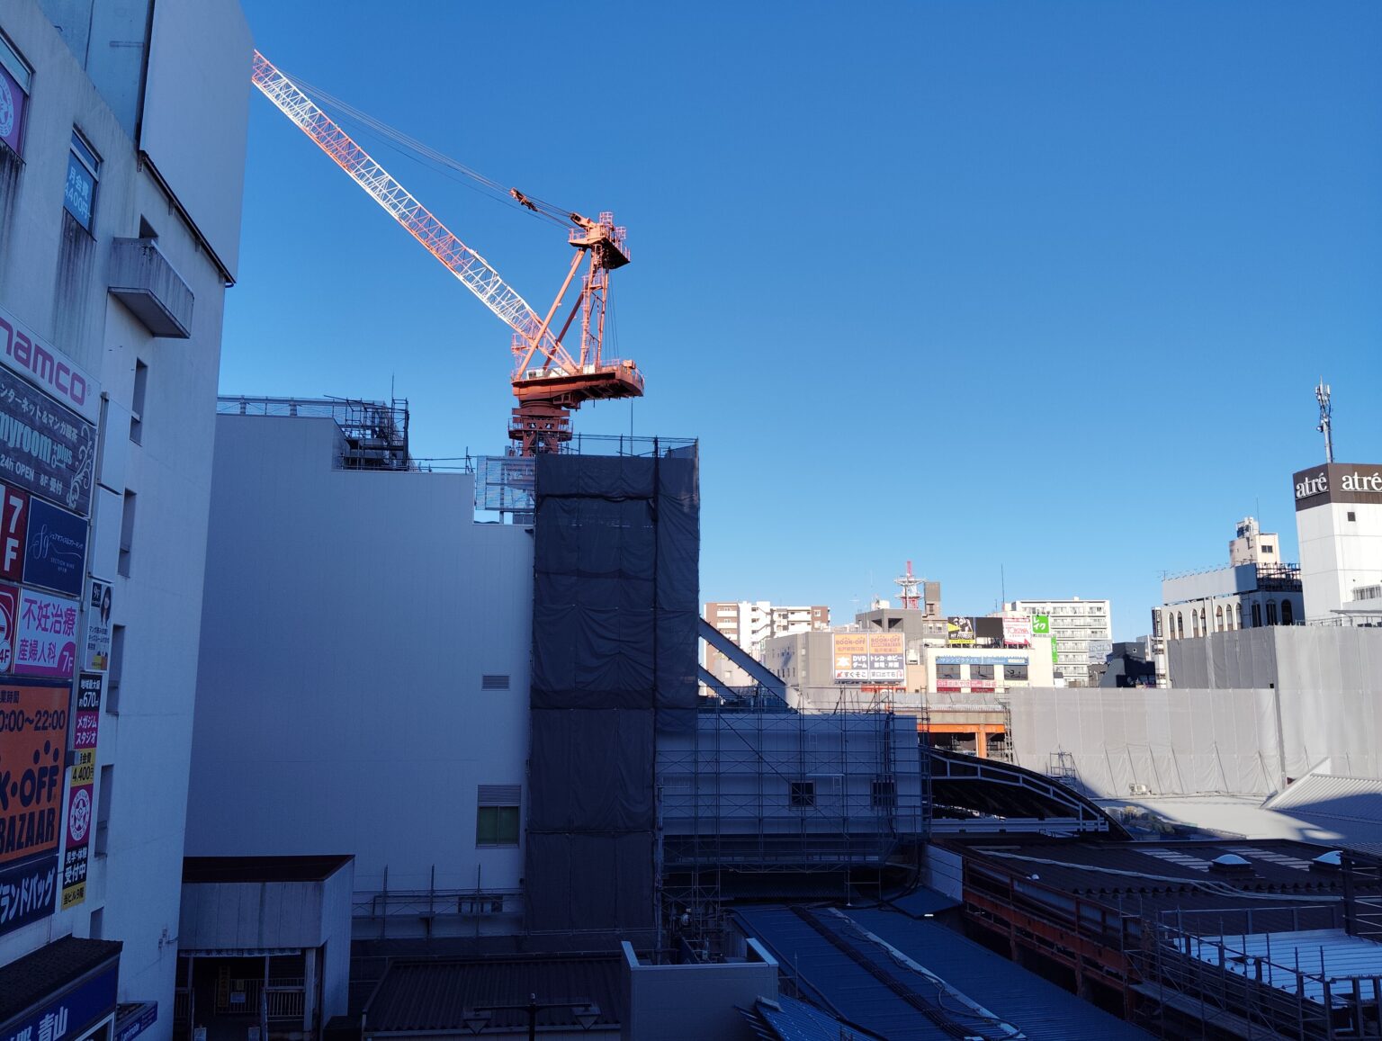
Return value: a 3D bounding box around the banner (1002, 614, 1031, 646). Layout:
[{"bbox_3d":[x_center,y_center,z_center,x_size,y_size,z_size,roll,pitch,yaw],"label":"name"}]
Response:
[{"bbox_3d":[51.733,17.521,177.699,4.500,4.860,0.500,1,-9,-3],"label":"banner"}]

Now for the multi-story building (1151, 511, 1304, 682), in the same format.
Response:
[{"bbox_3d":[68.169,17.416,132.759,14.000,36.000,20.000,2,-9,-8],"label":"multi-story building"}]

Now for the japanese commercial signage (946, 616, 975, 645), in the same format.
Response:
[{"bbox_3d":[42.679,17.541,177.209,4.770,4.472,0.500,1,-9,-3],"label":"japanese commercial signage"}]

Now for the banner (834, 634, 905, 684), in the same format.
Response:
[{"bbox_3d":[27.629,21.297,173.489,11.436,7.779,0.600,1,-9,-4],"label":"banner"}]

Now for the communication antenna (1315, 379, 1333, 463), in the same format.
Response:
[{"bbox_3d":[60.857,-9.403,107.343,1.500,9.000,1.500,2,-9,-8],"label":"communication antenna"}]

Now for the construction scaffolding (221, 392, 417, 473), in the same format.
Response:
[{"bbox_3d":[-17.106,-3.760,51.326,8.603,3.686,5.000,2,-9,-8],"label":"construction scaffolding"}]

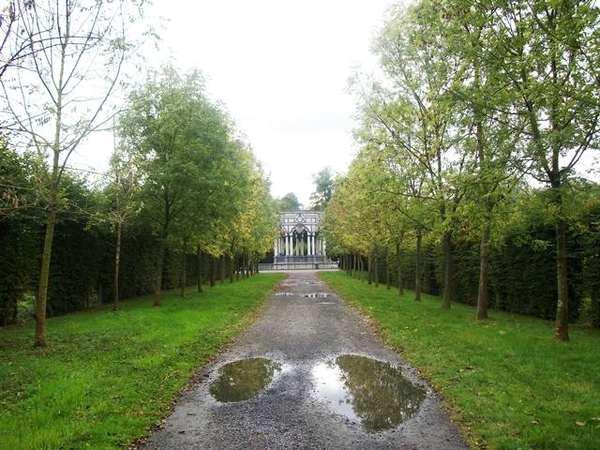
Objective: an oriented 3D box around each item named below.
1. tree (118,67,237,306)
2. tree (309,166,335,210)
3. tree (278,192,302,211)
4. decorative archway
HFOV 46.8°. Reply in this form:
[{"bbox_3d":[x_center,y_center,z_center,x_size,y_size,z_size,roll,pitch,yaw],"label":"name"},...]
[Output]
[{"bbox_3d":[-4.200,-1.300,22.700,3.700,7.800,3.700,0,-3,0],"label":"tree"},{"bbox_3d":[3.600,-1.500,112.000,5.500,16.000,5.500,0,-3,0],"label":"tree"},{"bbox_3d":[-1.800,0.300,112.000,5.500,11.800,5.500,0,-3,0],"label":"tree"},{"bbox_3d":[0.059,1.360,82.000,6.100,6.200,5.200,0,-3,0],"label":"decorative archway"}]

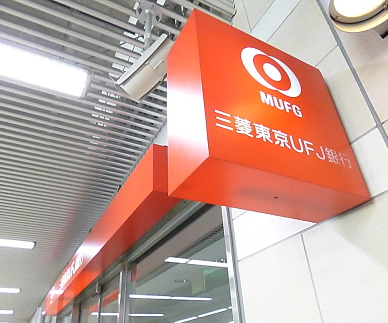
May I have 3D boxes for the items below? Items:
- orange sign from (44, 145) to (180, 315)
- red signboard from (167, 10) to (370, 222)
[{"bbox_3d":[-1.780,1.750,4.692,0.270,0.410,6.736,14,-37,-25],"label":"orange sign"},{"bbox_3d":[0.238,-0.150,1.087,0.620,0.626,0.223,14,-37,-25],"label":"red signboard"}]

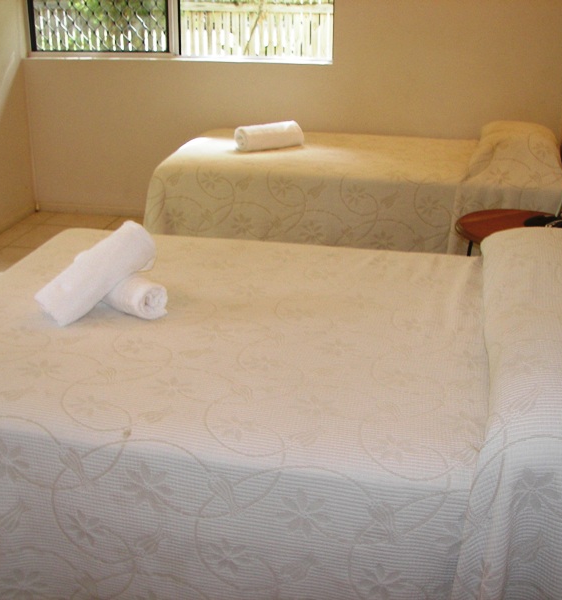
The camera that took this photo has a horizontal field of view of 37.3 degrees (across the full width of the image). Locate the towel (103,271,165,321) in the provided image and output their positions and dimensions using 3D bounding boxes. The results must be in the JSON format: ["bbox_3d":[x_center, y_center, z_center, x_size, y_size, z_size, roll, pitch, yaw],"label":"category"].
[{"bbox_3d":[-0.463,-0.045,2.367,0.110,0.105,0.340,-20,30,-39],"label":"towel"}]

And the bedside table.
[{"bbox_3d":[0.910,-0.030,3.234,0.510,0.525,0.510,5,24,11],"label":"bedside table"}]

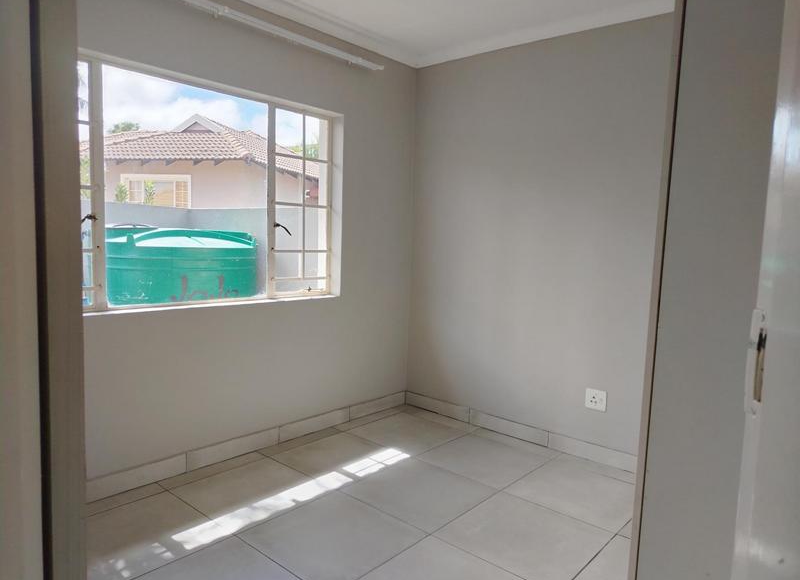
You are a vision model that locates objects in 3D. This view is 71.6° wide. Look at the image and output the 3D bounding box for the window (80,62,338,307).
[{"bbox_3d":[-1.079,-0.514,3.032,0.090,1.182,1.860,7,7,41],"label":"window"}]

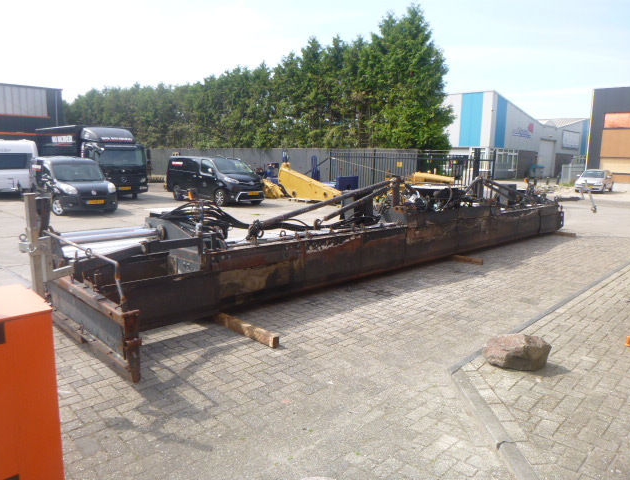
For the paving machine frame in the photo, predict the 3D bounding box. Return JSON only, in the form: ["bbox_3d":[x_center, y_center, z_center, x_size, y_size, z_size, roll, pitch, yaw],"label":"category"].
[{"bbox_3d":[1.550,-0.362,7.971,10.900,1.420,2.930,-8,13,-44],"label":"paving machine frame"}]

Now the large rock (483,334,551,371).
[{"bbox_3d":[1.701,0.903,3.880,0.520,0.260,0.380,5,10,25],"label":"large rock"}]

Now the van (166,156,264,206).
[{"bbox_3d":[-4.150,-2.530,19.500,4.850,1.900,1.920,9,12,42],"label":"van"}]

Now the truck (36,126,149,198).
[{"bbox_3d":[-11.500,-3.970,23.600,8.200,3.450,2.500,10,13,44],"label":"truck"}]

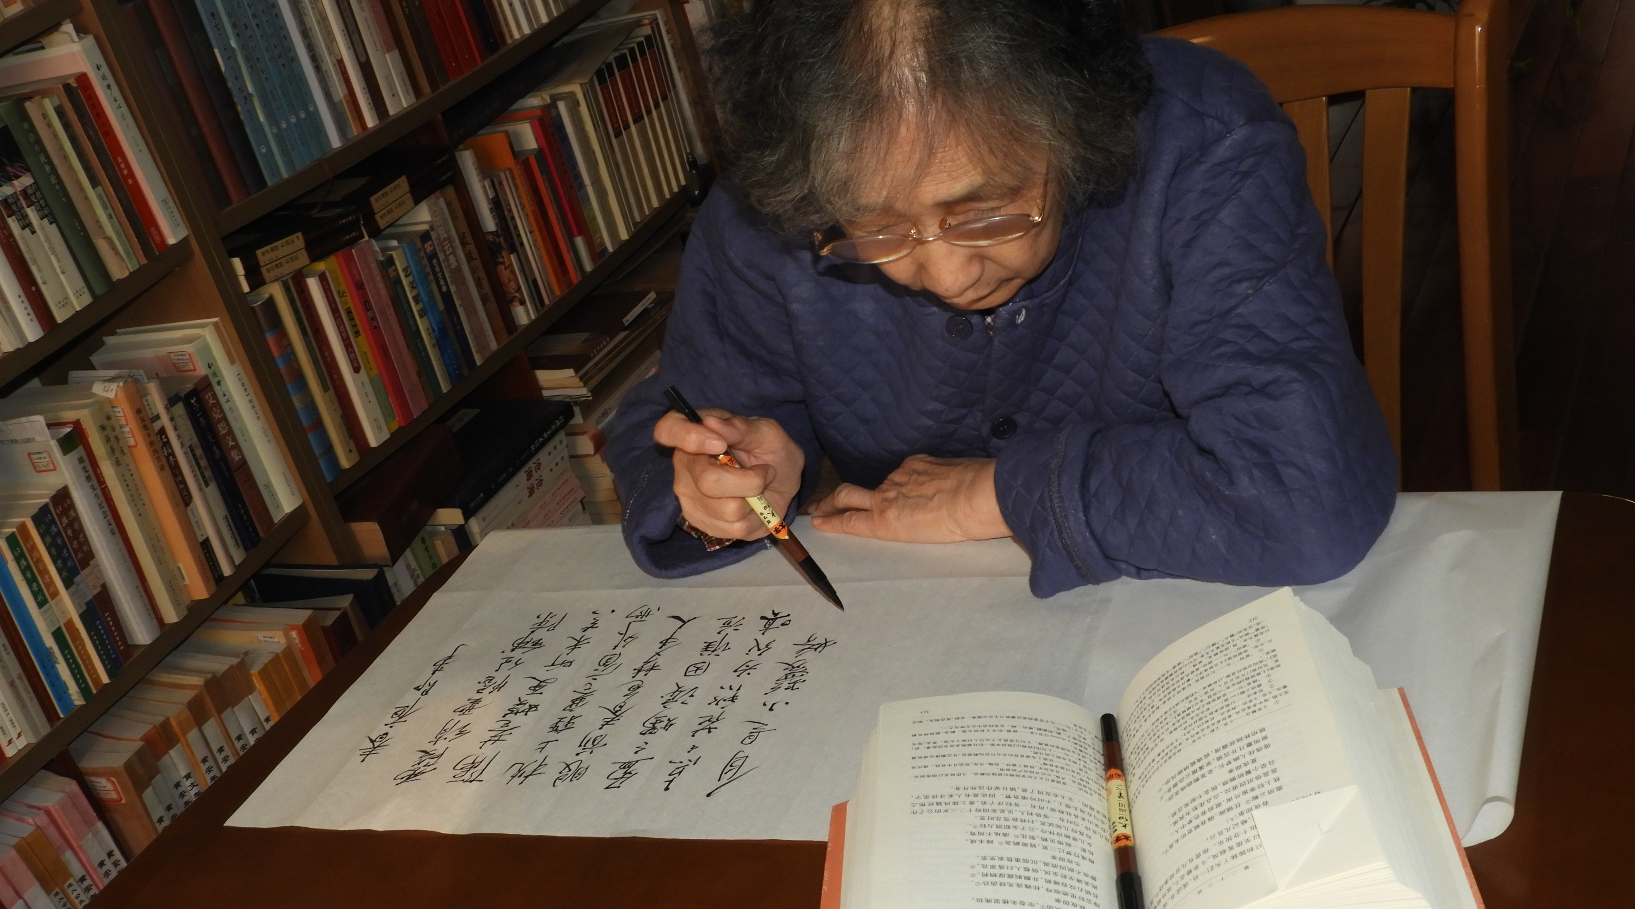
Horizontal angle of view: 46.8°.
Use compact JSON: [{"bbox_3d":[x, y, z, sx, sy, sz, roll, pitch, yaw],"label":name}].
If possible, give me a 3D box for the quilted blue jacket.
[{"bbox_3d":[0.161,0.010,1.310,0.560,0.580,0.420,-7,26,22],"label":"quilted blue jacket"}]

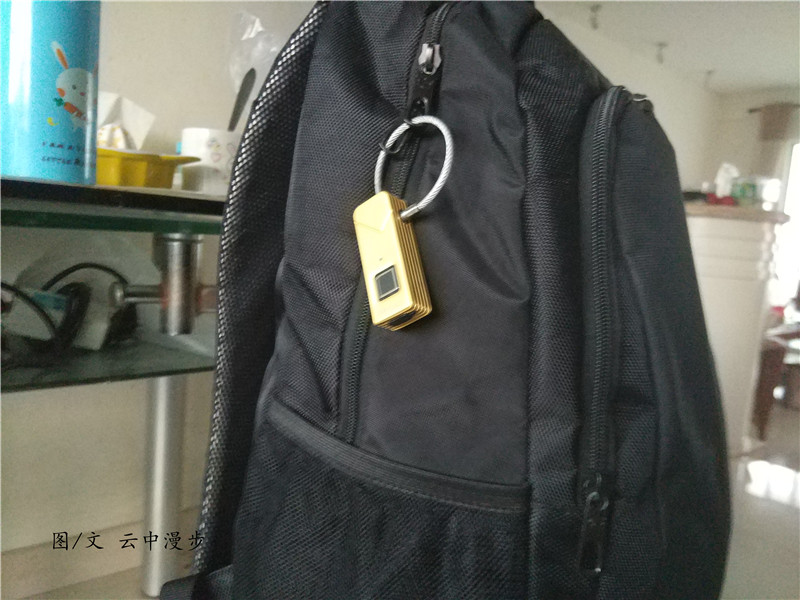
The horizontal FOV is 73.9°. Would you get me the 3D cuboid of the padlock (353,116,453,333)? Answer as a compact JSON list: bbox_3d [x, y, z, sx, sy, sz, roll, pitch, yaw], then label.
[{"bbox_3d":[0.007,-0.048,0.300,0.058,0.120,0.031,-27,-29,28],"label":"padlock"}]

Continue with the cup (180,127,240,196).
[{"bbox_3d":[-0.193,-0.142,0.570,0.081,0.084,0.081,2,5,-17],"label":"cup"}]

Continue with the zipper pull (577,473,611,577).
[{"bbox_3d":[0.100,0.116,0.275,0.013,0.053,0.009,4,5,3],"label":"zipper pull"}]

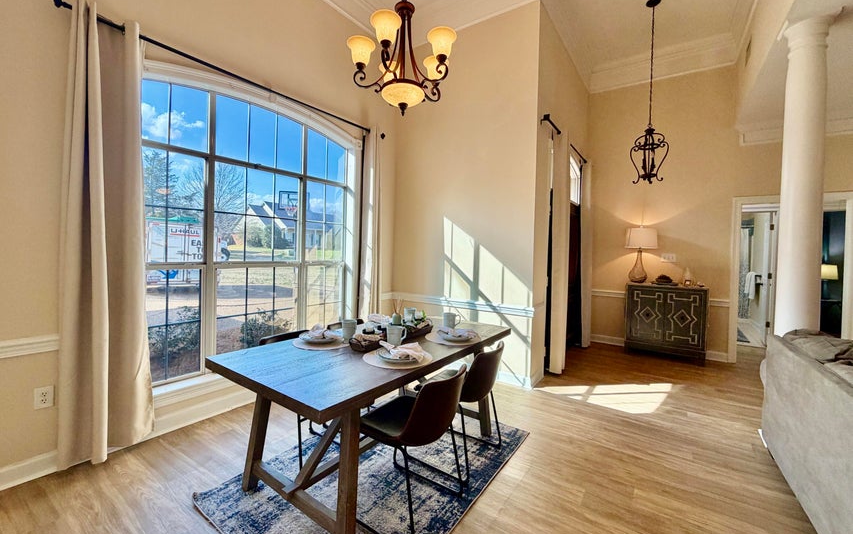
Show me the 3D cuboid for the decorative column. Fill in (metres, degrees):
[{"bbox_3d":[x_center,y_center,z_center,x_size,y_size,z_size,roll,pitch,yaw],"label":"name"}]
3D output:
[{"bbox_3d":[2.595,-0.178,2.398,0.243,2.943,0.243,2,3,35],"label":"decorative column"}]

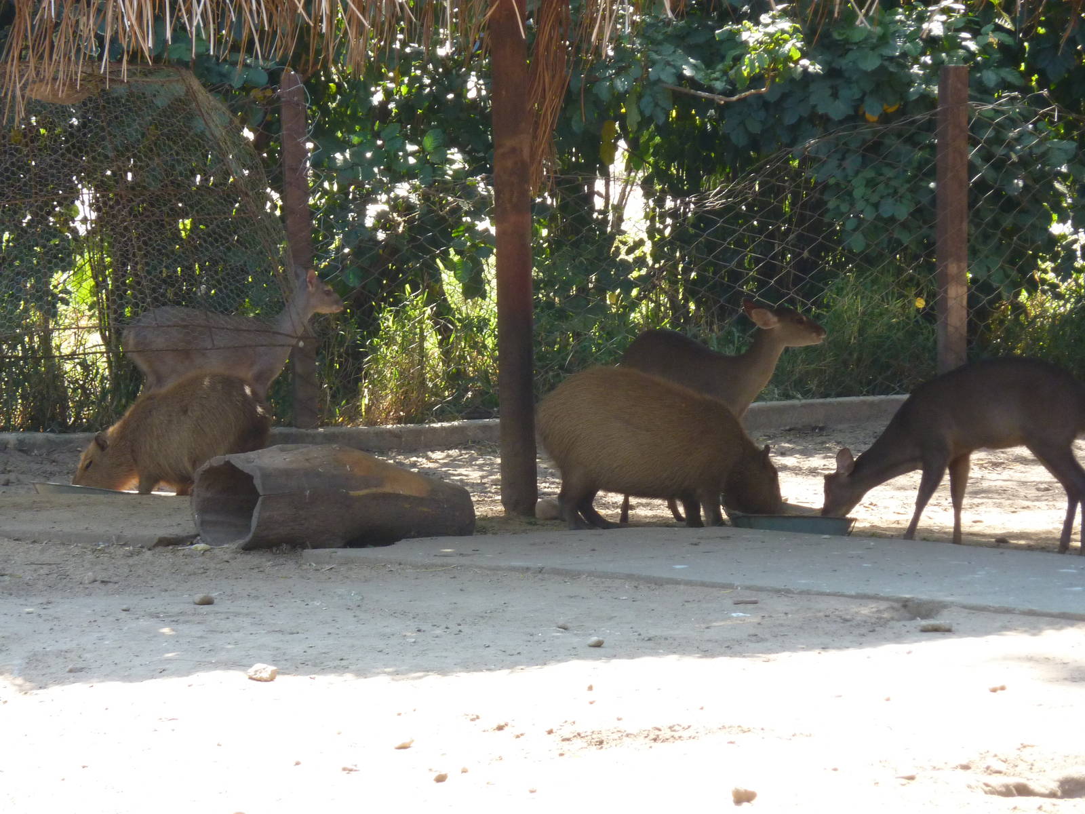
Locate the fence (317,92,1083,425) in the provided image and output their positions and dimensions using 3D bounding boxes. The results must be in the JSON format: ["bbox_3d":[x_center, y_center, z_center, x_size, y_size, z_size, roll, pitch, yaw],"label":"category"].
[{"bbox_3d":[0.777,-0.661,25.800,4.000,1.340,0.080,-3,4,-33],"label":"fence"}]

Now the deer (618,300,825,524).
[{"bbox_3d":[0.613,0.016,21.000,0.760,0.760,0.220,-2,4,-22],"label":"deer"}]

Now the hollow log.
[{"bbox_3d":[-0.683,0.291,20.000,0.940,0.330,0.330,-3,4,-36],"label":"hollow log"}]

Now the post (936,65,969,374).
[{"bbox_3d":[1.761,-0.752,26.400,0.106,1.440,0.106,-2,4,-28],"label":"post"}]

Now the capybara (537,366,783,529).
[{"bbox_3d":[0.395,0.138,20.650,0.820,0.540,0.330,-1,3,-10],"label":"capybara"}]

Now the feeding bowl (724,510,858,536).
[{"bbox_3d":[0.831,0.385,20.600,0.430,0.085,0.430,0,3,0],"label":"feeding bowl"}]

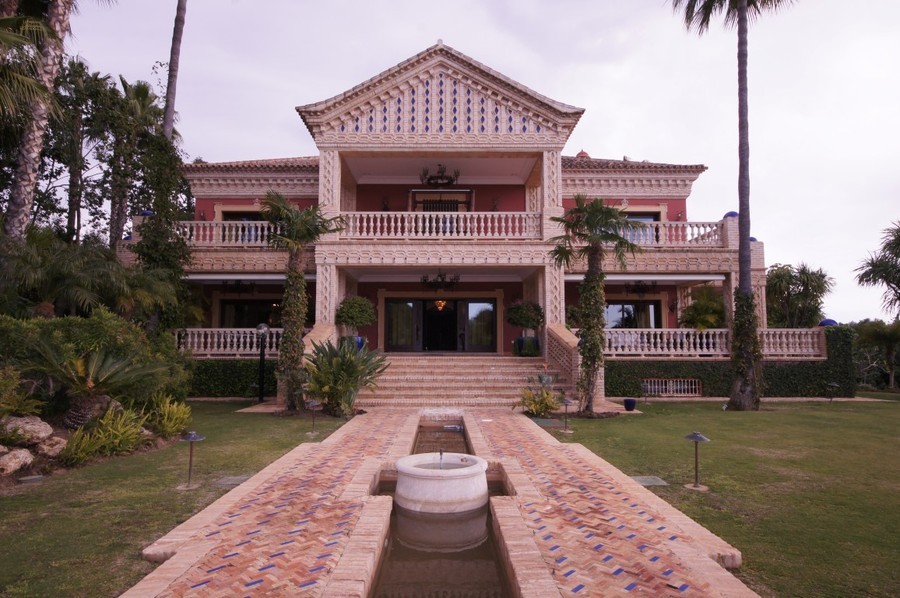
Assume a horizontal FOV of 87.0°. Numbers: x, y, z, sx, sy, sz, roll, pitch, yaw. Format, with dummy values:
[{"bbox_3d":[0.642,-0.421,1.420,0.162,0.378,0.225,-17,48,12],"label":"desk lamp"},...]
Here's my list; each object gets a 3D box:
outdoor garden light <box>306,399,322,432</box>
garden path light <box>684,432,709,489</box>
[{"bbox_3d":[-2.507,2.168,8.778,0.296,0.626,0.296,0,-6,0],"label":"outdoor garden light"},{"bbox_3d":[2.921,1.900,5.600,0.300,0.670,0.300,0,-5,0],"label":"garden path light"}]

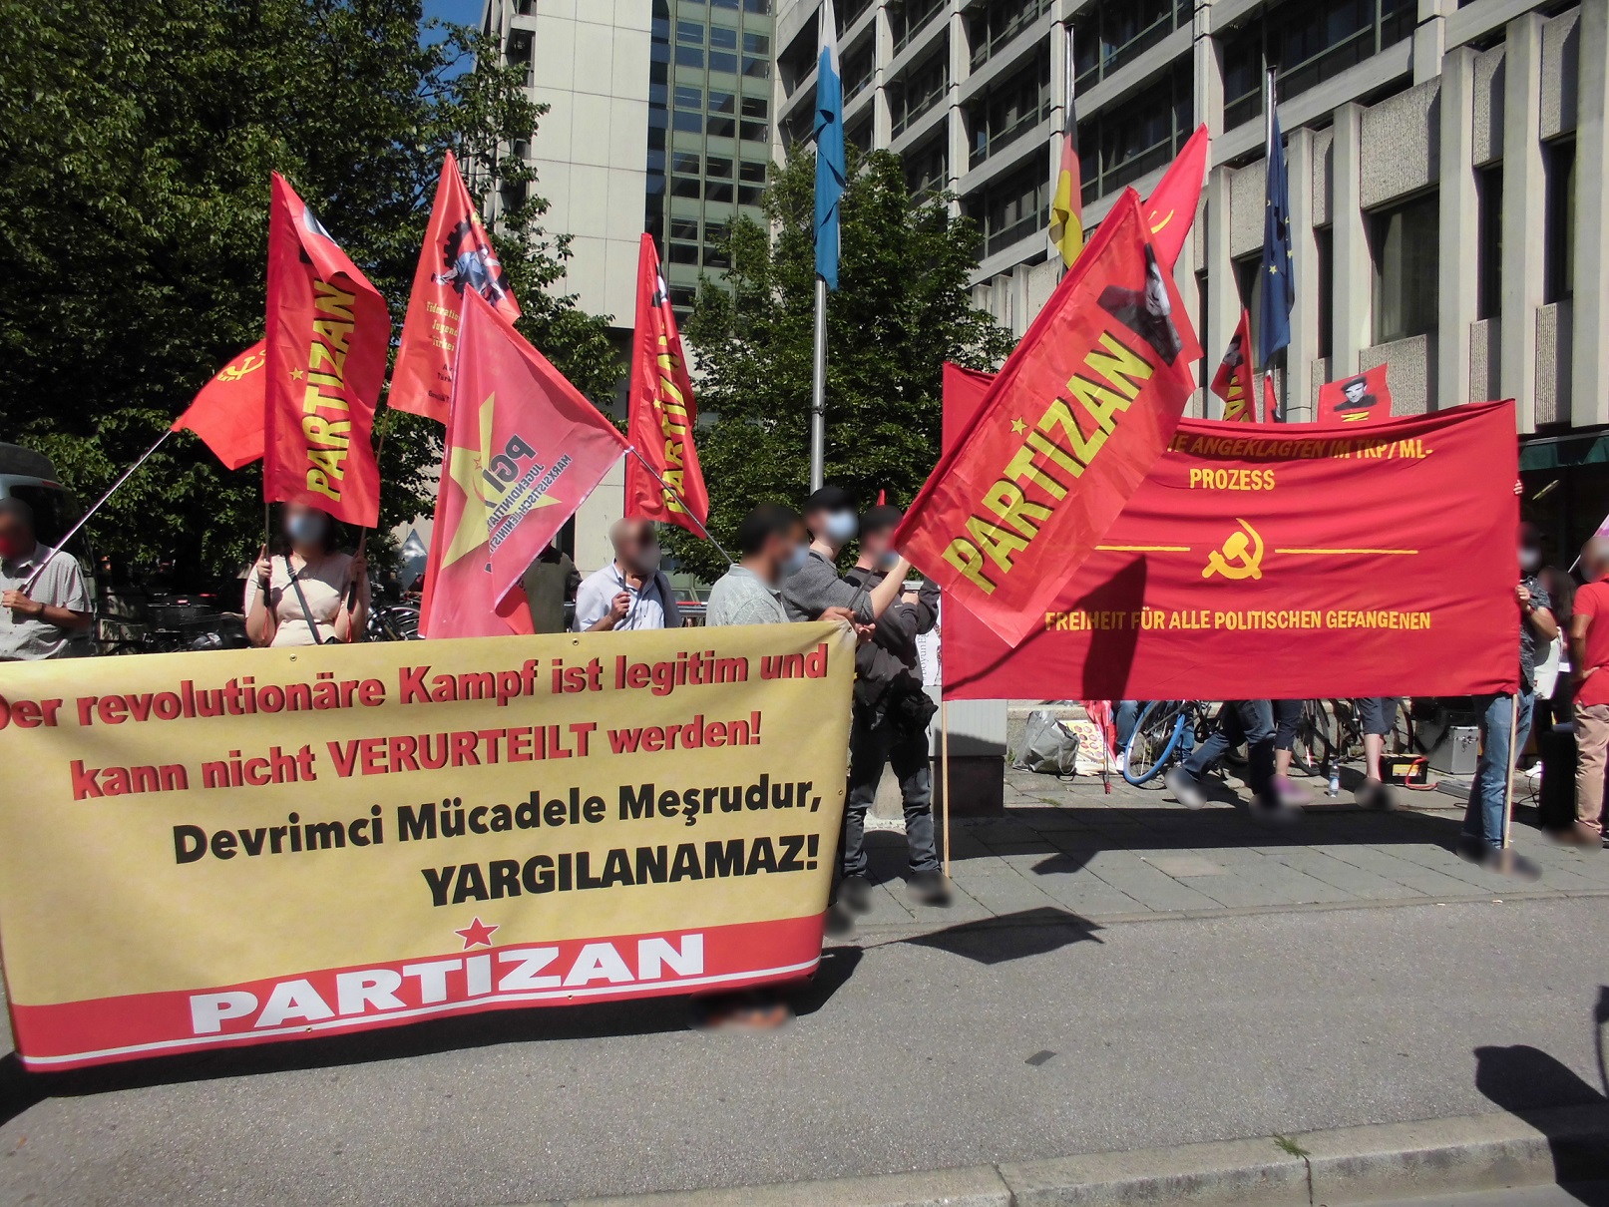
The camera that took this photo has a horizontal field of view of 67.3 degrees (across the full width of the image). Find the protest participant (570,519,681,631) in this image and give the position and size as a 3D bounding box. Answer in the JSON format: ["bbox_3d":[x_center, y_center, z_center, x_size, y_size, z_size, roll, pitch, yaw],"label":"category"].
[{"bbox_3d":[-0.709,0.482,4.850,0.500,1.690,0.360,0,1,-34],"label":"protest participant"}]

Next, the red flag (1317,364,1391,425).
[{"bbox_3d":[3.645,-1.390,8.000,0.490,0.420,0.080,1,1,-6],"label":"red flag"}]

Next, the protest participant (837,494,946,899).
[{"bbox_3d":[0.397,0.459,5.420,0.420,1.750,0.500,1,1,27],"label":"protest participant"}]

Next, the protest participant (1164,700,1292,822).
[{"bbox_3d":[2.580,0.406,7.200,0.700,1.720,0.520,1,1,21],"label":"protest participant"}]

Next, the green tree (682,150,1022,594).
[{"bbox_3d":[0.556,-2.604,15.500,4.200,6.500,4.000,1,1,0],"label":"green tree"}]

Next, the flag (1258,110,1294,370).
[{"bbox_3d":[5.071,-3.921,13.000,0.360,2.700,0.250,1,1,17],"label":"flag"}]

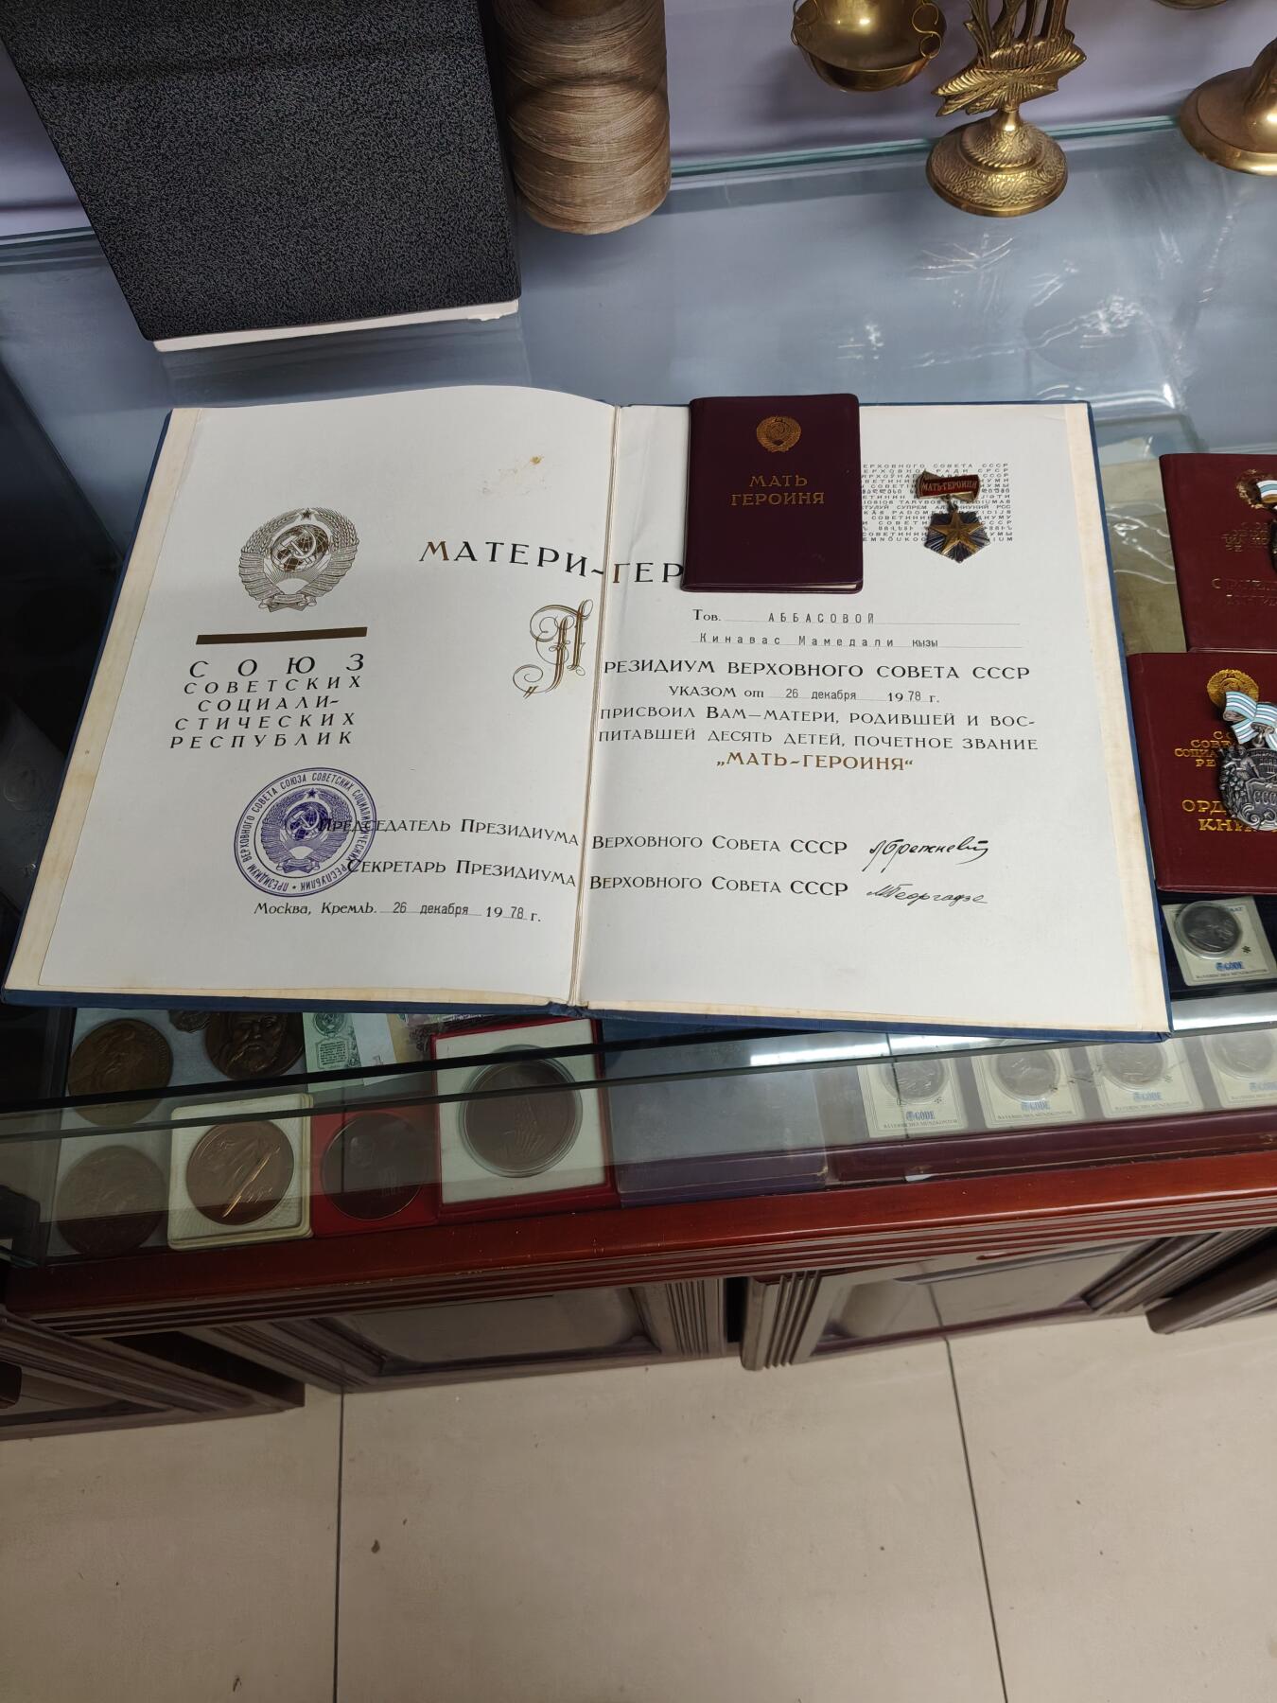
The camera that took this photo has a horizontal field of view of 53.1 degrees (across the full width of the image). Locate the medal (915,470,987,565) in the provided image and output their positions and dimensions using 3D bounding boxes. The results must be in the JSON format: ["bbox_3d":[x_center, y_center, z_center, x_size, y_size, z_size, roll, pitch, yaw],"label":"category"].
[{"bbox_3d":[0.133,-0.142,0.541,0.029,0.005,0.047,-2,65,3],"label":"medal"}]

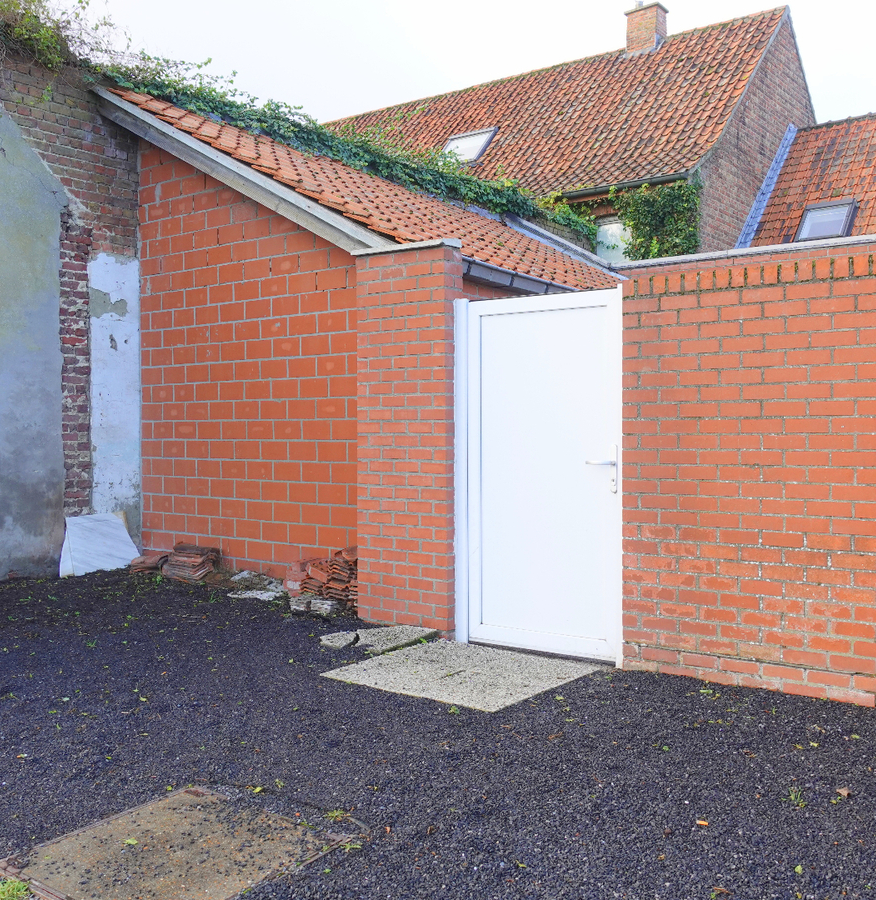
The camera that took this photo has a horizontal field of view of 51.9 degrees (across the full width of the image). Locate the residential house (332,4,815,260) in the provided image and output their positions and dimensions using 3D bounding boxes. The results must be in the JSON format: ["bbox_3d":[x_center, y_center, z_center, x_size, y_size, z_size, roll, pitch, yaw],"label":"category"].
[{"bbox_3d":[1.299,-3.642,19.323,12.000,9.063,7.600,1,1,38],"label":"residential house"}]

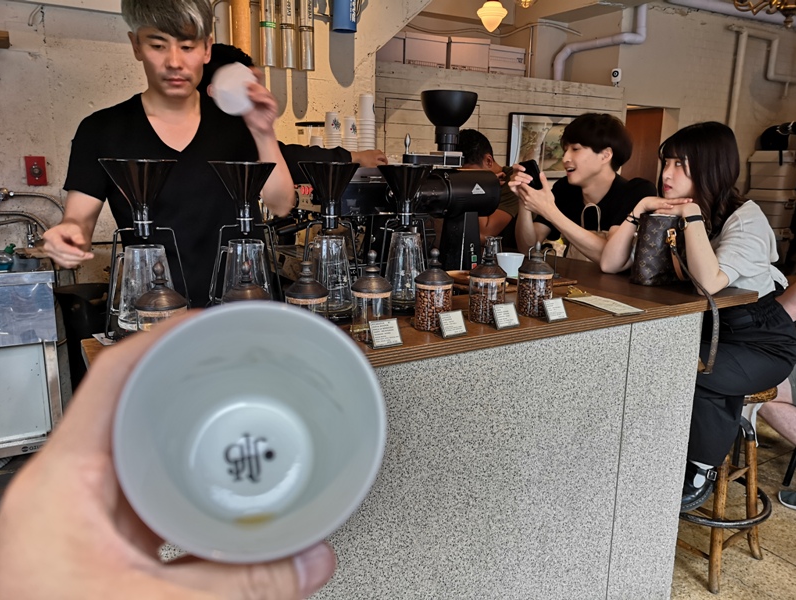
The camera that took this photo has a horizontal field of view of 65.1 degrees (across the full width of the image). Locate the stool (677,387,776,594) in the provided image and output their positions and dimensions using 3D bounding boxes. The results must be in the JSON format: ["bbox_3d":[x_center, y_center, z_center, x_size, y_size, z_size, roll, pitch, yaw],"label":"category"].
[{"bbox_3d":[1.075,0.598,2.179,0.420,0.610,0.420,-6,14,-30],"label":"stool"}]

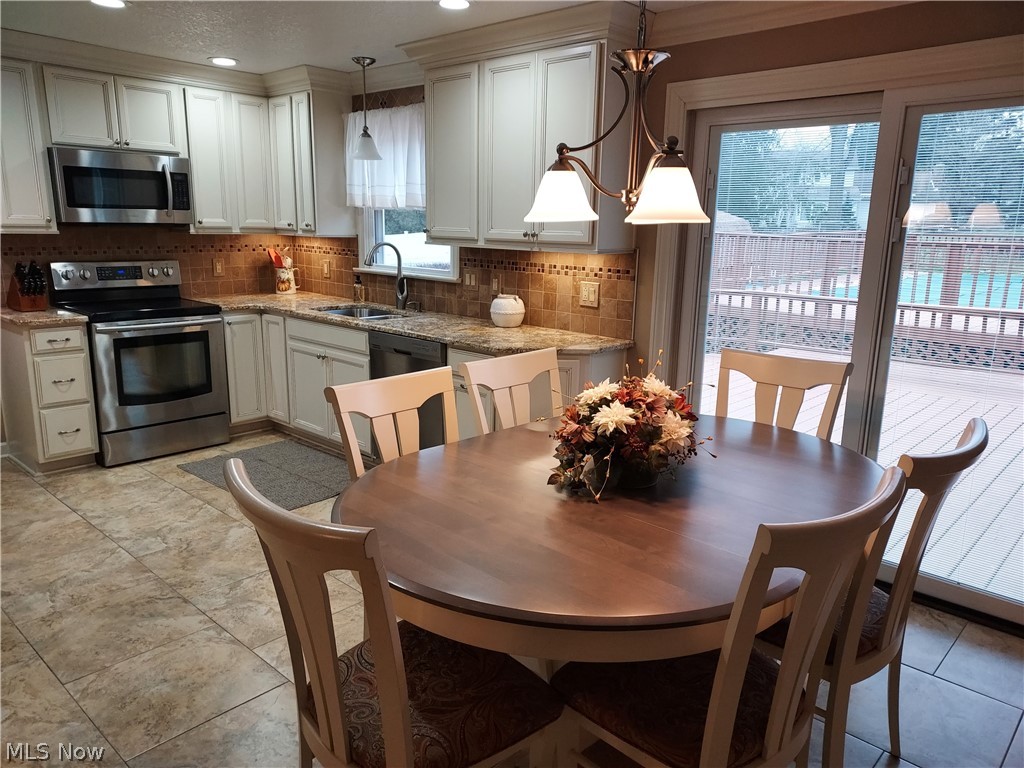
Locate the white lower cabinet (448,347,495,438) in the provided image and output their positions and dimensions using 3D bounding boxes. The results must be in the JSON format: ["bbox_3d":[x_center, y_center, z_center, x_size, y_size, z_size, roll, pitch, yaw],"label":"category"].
[{"bbox_3d":[-0.016,0.183,3.889,0.355,0.850,0.628,12,17,40],"label":"white lower cabinet"}]

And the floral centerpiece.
[{"bbox_3d":[0.333,0.131,2.066,0.440,0.310,0.400,2,13,0],"label":"floral centerpiece"}]

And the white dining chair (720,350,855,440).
[{"bbox_3d":[0.919,0.421,2.701,0.492,1.005,0.553,10,15,32],"label":"white dining chair"}]

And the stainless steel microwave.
[{"bbox_3d":[-2.457,-1.212,4.420,0.400,0.413,0.755,12,17,40],"label":"stainless steel microwave"}]

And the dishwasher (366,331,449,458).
[{"bbox_3d":[-0.389,0.119,4.205,0.610,0.855,0.635,12,17,40],"label":"dishwasher"}]

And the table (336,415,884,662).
[{"bbox_3d":[0.353,0.650,2.204,1.800,0.762,1.230,-10,17,-41],"label":"table"}]

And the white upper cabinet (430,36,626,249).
[{"bbox_3d":[0.069,-1.173,3.666,1.188,0.916,0.347,13,17,40],"label":"white upper cabinet"}]

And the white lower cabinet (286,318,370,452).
[{"bbox_3d":[-0.956,-0.029,4.689,0.892,0.840,0.628,12,17,40],"label":"white lower cabinet"}]

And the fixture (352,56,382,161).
[{"bbox_3d":[-0.878,-1.639,4.258,0.179,0.560,0.179,1,13,0],"label":"fixture"}]

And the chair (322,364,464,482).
[{"bbox_3d":[-0.197,0.511,2.188,0.553,1.005,0.492,13,17,42],"label":"chair"}]

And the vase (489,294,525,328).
[{"bbox_3d":[-0.031,-0.409,3.987,0.194,0.176,0.194,1,13,0],"label":"vase"}]

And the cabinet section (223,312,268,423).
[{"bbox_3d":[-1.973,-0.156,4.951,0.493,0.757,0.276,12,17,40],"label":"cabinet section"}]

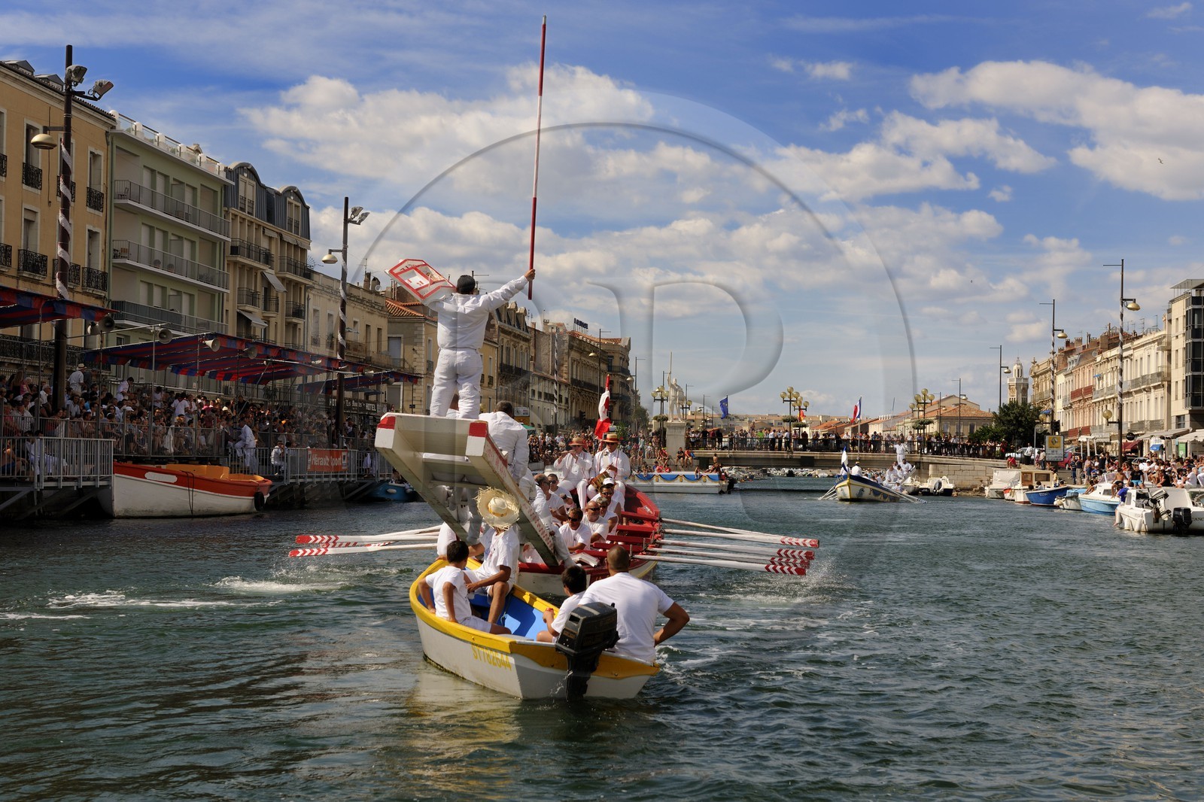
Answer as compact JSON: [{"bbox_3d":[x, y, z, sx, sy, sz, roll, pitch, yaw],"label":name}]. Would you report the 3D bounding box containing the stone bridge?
[{"bbox_3d":[21.753,6.123,152.000,28.000,3.800,12.000,0,-2,8],"label":"stone bridge"}]

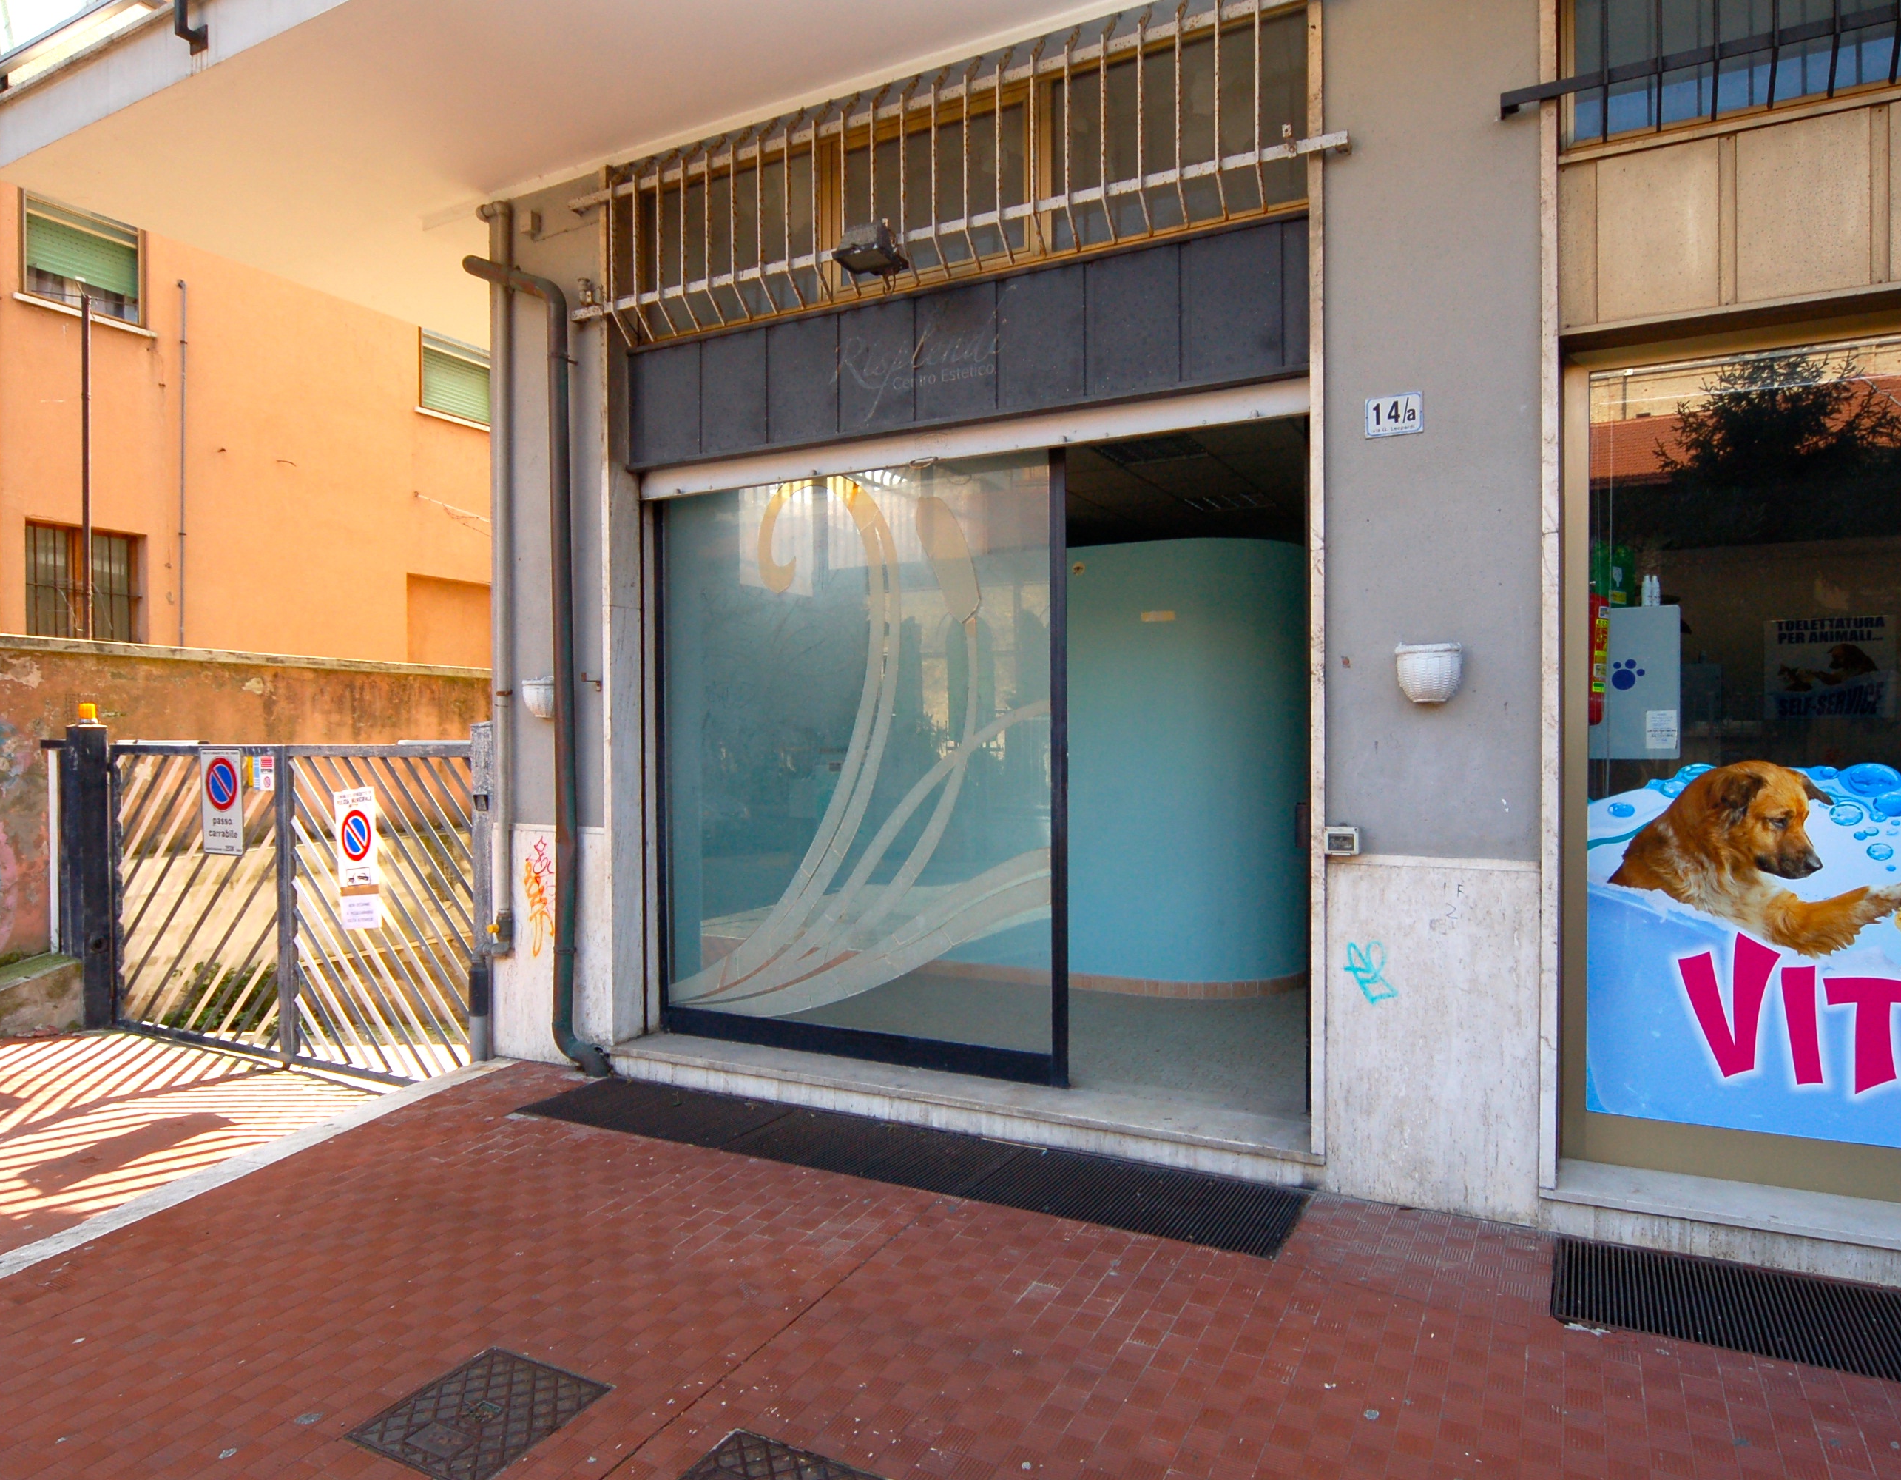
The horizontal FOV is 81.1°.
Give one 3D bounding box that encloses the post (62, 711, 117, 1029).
[{"bbox_3d":[-5.185,0.780,6.704,0.180,1.920,0.170,0,0,26],"label":"post"}]

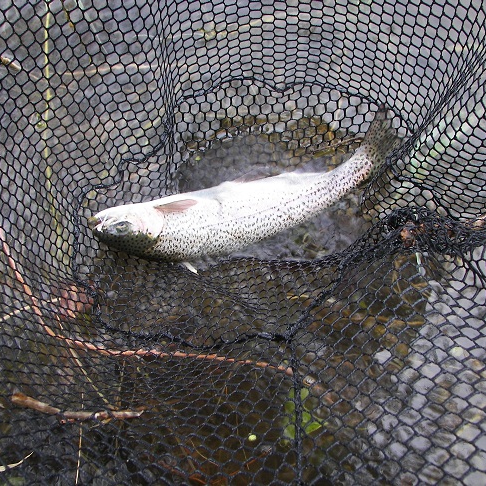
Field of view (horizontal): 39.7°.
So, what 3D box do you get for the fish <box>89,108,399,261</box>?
[{"bbox_3d":[0.025,-0.057,0.824,0.410,0.068,0.123,-21,64,-11],"label":"fish"}]

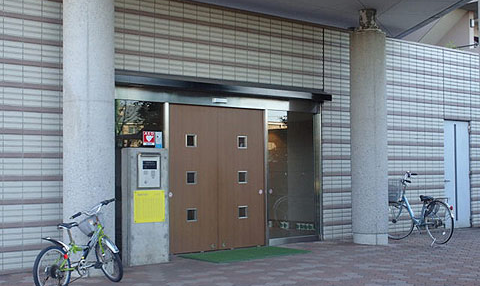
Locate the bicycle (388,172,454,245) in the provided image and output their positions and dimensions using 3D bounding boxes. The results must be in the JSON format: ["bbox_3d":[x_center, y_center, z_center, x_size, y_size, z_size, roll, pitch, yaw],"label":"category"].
[{"bbox_3d":[2.863,1.061,11.751,0.600,1.100,1.760,1,-3,-25],"label":"bicycle"}]

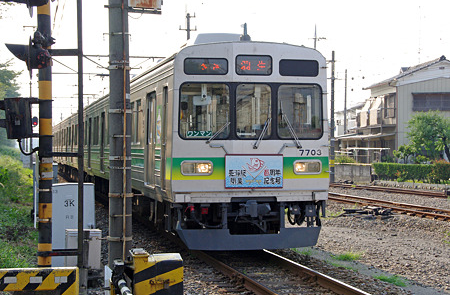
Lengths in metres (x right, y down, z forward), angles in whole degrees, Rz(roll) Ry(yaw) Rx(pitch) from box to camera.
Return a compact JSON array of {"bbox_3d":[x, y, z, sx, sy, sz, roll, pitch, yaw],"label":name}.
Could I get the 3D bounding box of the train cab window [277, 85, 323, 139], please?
[{"bbox_3d":[1.298,-0.627,14.580,0.840,0.940,0.070,0,0,-19],"label":"train cab window"}]

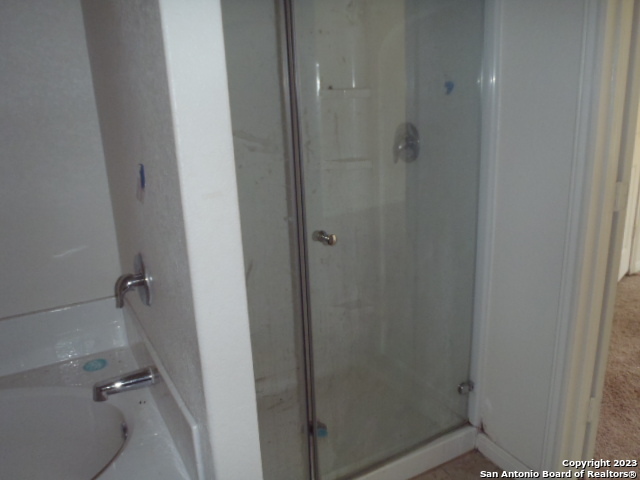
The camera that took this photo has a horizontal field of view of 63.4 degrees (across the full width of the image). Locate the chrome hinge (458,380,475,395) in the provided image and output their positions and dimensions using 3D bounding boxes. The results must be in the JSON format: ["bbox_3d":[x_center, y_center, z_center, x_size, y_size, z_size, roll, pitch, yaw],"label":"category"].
[{"bbox_3d":[0.615,0.620,2.174,0.050,0.043,0.040,-10,15,-27],"label":"chrome hinge"}]

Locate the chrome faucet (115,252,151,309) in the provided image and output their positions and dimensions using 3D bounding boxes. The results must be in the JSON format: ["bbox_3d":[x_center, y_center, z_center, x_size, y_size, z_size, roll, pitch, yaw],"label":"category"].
[{"bbox_3d":[-0.579,0.130,1.586,0.092,0.162,0.160,-10,15,-27],"label":"chrome faucet"}]

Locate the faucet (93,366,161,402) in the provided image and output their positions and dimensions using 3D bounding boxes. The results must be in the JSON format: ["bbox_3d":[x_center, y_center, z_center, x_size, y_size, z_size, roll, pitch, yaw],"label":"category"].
[{"bbox_3d":[-0.568,0.430,1.537,0.175,0.062,0.052,-10,15,-27],"label":"faucet"}]

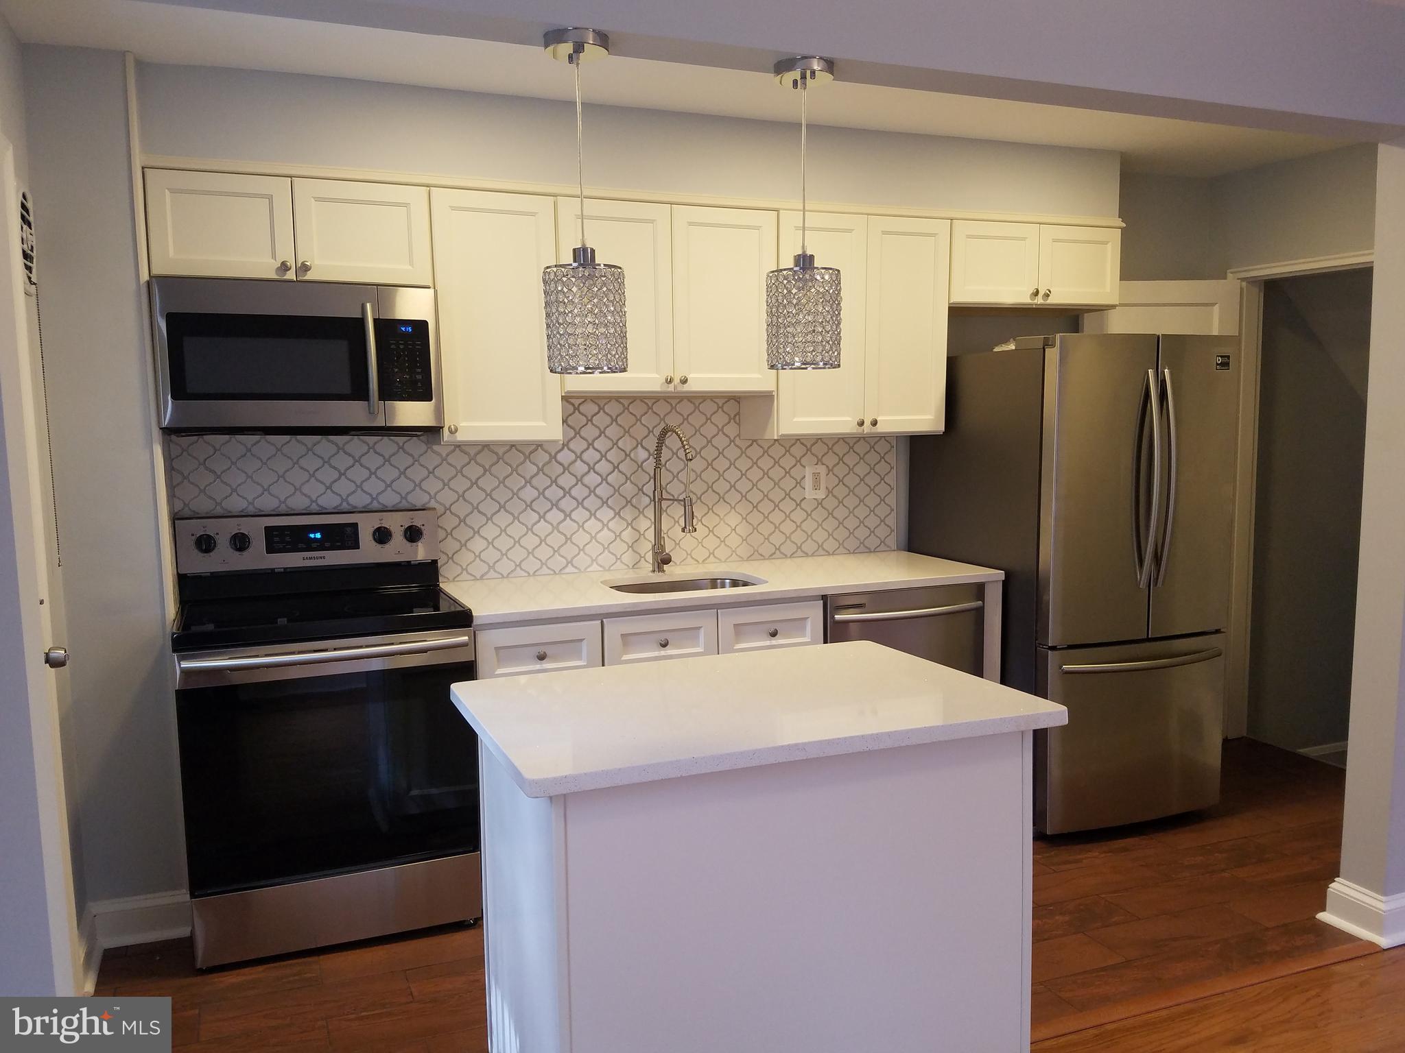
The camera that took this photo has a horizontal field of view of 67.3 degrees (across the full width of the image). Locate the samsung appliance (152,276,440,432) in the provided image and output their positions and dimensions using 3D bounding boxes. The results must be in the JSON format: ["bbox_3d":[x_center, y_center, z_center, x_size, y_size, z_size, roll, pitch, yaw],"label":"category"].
[{"bbox_3d":[-1.197,-0.497,3.172,0.760,0.419,0.406,-3,6,-21],"label":"samsung appliance"}]

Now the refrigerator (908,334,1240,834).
[{"bbox_3d":[1.391,0.171,4.003,0.810,1.745,0.860,-3,6,-22],"label":"refrigerator"}]

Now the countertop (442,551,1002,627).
[{"bbox_3d":[0.083,0.190,3.610,1.830,0.031,0.632,-3,6,-22],"label":"countertop"}]

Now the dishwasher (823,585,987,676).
[{"bbox_3d":[0.599,0.620,3.835,0.610,0.866,0.620,-3,6,-22],"label":"dishwasher"}]

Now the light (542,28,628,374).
[{"bbox_3d":[-0.222,-0.597,1.968,0.154,0.608,0.154,-3,6,-21],"label":"light"}]

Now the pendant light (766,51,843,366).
[{"bbox_3d":[0.207,-0.625,2.157,0.154,0.606,0.154,-1,6,0],"label":"pendant light"}]

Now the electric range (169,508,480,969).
[{"bbox_3d":[-1.101,0.575,3.132,0.760,1.182,0.680,-3,6,-22],"label":"electric range"}]

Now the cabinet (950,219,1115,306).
[{"bbox_3d":[1.198,-0.992,4.109,0.775,0.289,0.330,-3,6,-21],"label":"cabinet"}]

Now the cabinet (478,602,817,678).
[{"bbox_3d":[-0.233,0.664,3.551,1.128,0.885,0.619,-3,6,-21],"label":"cabinet"}]

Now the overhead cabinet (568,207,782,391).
[{"bbox_3d":[-0.156,-0.757,3.600,0.758,0.616,0.330,-3,6,-21],"label":"overhead cabinet"}]

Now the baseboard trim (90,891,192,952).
[{"bbox_3d":[-1.592,1.117,3.003,0.255,0.134,0.030,-3,6,-21],"label":"baseboard trim"}]

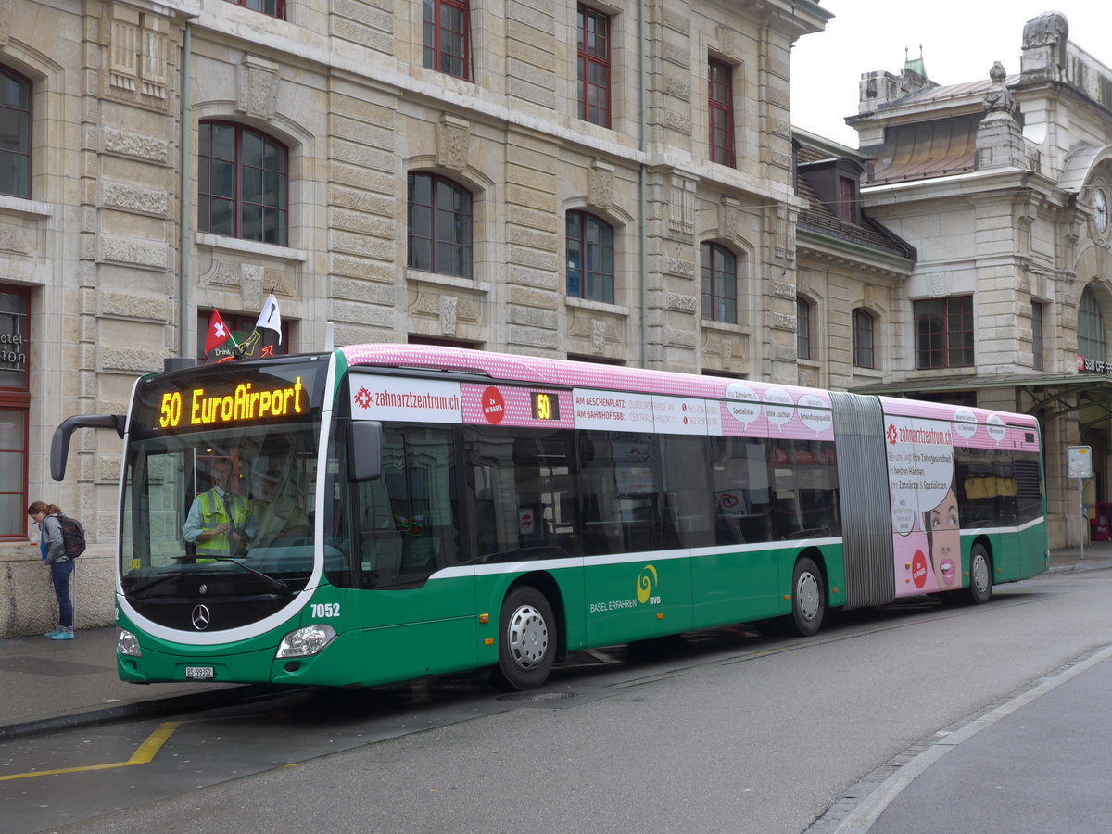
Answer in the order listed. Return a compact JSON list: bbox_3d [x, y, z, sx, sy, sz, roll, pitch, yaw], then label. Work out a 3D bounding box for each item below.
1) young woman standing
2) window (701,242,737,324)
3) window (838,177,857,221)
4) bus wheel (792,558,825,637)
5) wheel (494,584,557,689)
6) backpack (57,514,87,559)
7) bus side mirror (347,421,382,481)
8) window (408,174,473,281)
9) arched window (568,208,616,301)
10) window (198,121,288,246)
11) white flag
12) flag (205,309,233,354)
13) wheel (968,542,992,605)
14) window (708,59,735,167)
[{"bbox_3d":[-5.909,1.793,18.400,0.540,1.600,0.450,0,-3,-16],"label":"young woman standing"},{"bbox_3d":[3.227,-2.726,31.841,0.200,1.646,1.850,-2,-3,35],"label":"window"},{"bbox_3d":[8.327,-6.176,44.930,0.150,1.230,1.080,-3,-4,36],"label":"window"},{"bbox_3d":[2.914,2.166,18.969,0.300,0.950,0.950,-2,-3,34],"label":"bus wheel"},{"bbox_3d":[-0.356,2.010,14.383,0.290,0.950,0.950,-2,-3,34],"label":"wheel"},{"bbox_3d":[-5.402,1.334,17.631,0.260,0.480,0.310,-7,0,-17],"label":"backpack"},{"bbox_3d":[-1.489,0.263,12.244,0.260,0.450,0.120,-2,-3,22],"label":"bus side mirror"},{"bbox_3d":[-1.852,-3.029,24.758,0.200,1.606,1.850,-2,-3,35],"label":"window"},{"bbox_3d":[0.545,-3.039,29.674,0.200,1.700,1.900,-3,-4,36],"label":"arched window"},{"bbox_3d":[-4.535,-3.398,22.658,0.200,1.700,1.900,-3,-4,36],"label":"window"},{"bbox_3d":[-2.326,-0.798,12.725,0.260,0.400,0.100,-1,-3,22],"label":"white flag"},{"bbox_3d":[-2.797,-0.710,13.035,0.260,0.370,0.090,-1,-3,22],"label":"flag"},{"bbox_3d":[6.313,2.373,23.900,0.300,0.950,0.950,-2,-3,35],"label":"wheel"},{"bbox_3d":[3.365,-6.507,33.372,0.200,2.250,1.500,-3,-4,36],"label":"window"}]

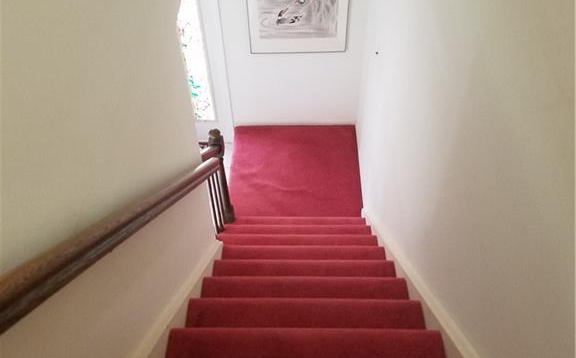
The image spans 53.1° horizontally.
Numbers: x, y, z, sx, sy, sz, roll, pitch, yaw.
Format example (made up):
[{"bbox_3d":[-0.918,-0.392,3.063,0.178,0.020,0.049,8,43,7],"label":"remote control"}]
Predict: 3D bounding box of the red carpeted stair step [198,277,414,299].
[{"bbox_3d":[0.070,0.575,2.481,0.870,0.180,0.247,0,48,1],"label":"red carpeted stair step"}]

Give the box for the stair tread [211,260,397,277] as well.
[{"bbox_3d":[0.078,0.502,2.765,0.880,0.050,0.255,0,47,1],"label":"stair tread"}]

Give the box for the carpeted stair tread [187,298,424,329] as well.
[{"bbox_3d":[0.062,0.564,2.146,0.880,0.050,0.255,0,47,1],"label":"carpeted stair tread"}]

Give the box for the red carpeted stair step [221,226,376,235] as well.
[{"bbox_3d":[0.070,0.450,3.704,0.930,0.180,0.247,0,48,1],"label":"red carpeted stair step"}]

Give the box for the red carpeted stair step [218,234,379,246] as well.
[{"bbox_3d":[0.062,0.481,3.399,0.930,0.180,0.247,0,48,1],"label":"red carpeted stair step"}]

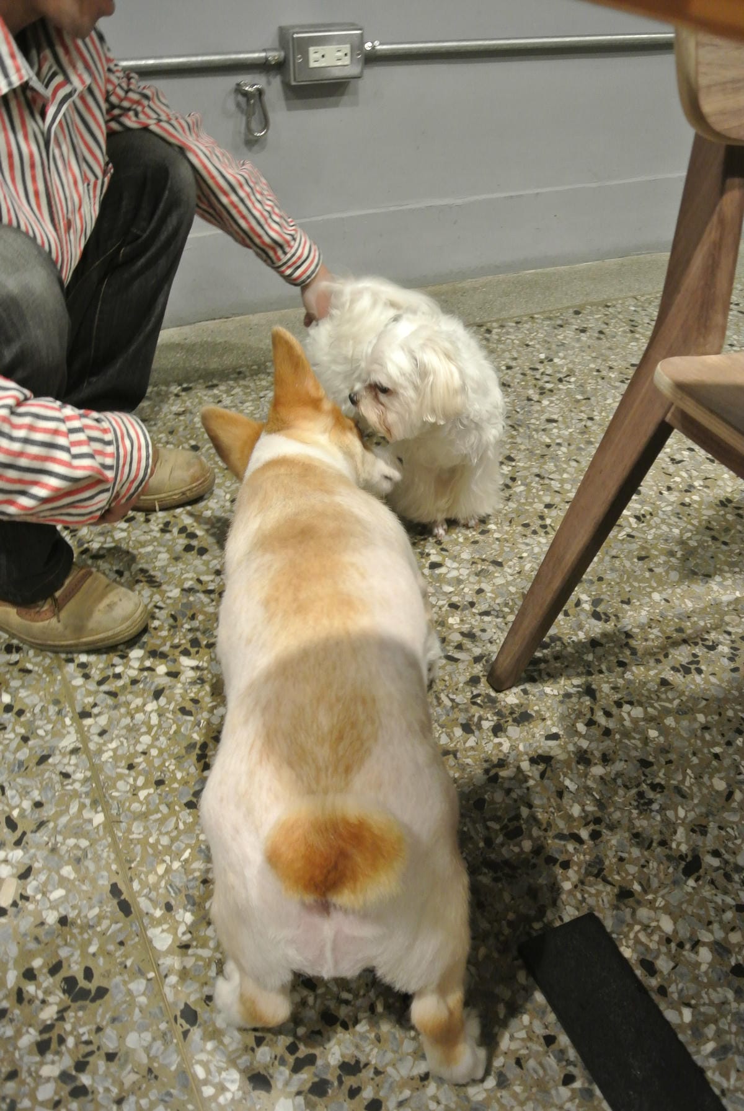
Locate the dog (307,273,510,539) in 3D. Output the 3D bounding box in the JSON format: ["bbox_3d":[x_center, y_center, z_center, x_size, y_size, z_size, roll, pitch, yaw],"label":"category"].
[{"bbox_3d":[0.047,-0.226,1.284,0.220,0.325,0.360,-22,42,-27],"label":"dog"}]

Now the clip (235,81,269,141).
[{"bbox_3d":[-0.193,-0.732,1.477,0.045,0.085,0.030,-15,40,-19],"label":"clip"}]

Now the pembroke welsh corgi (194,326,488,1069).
[{"bbox_3d":[-0.044,0.073,0.840,0.240,0.380,0.660,-4,37,-6],"label":"pembroke welsh corgi"}]

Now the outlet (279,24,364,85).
[{"bbox_3d":[-0.083,-0.823,1.471,0.126,0.075,0.054,-15,40,-19],"label":"outlet"}]

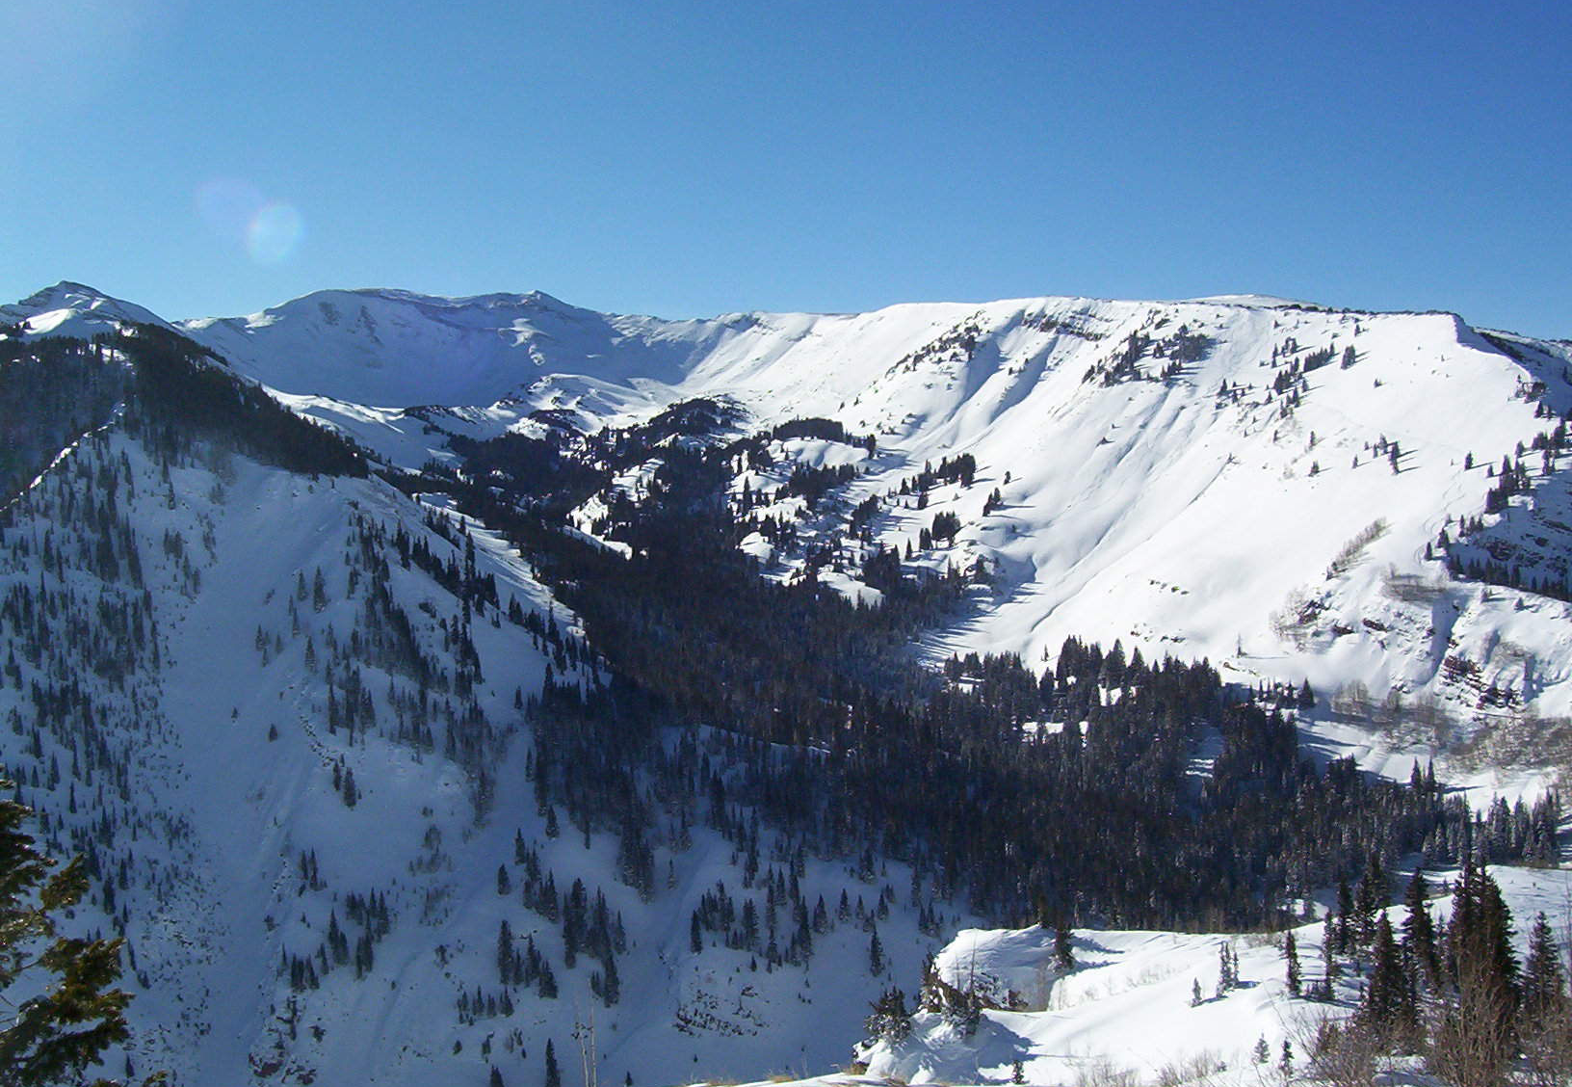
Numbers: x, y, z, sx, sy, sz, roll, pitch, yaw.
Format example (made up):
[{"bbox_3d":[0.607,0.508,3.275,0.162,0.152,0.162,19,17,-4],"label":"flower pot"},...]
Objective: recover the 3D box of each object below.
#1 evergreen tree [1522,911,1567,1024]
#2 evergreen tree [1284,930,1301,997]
[{"bbox_3d":[60.094,33.668,155.000,3.600,9.300,3.600,-3,2,0],"label":"evergreen tree"},{"bbox_3d":[47.875,39.720,185.000,1.500,6.300,1.500,-3,2,0],"label":"evergreen tree"}]

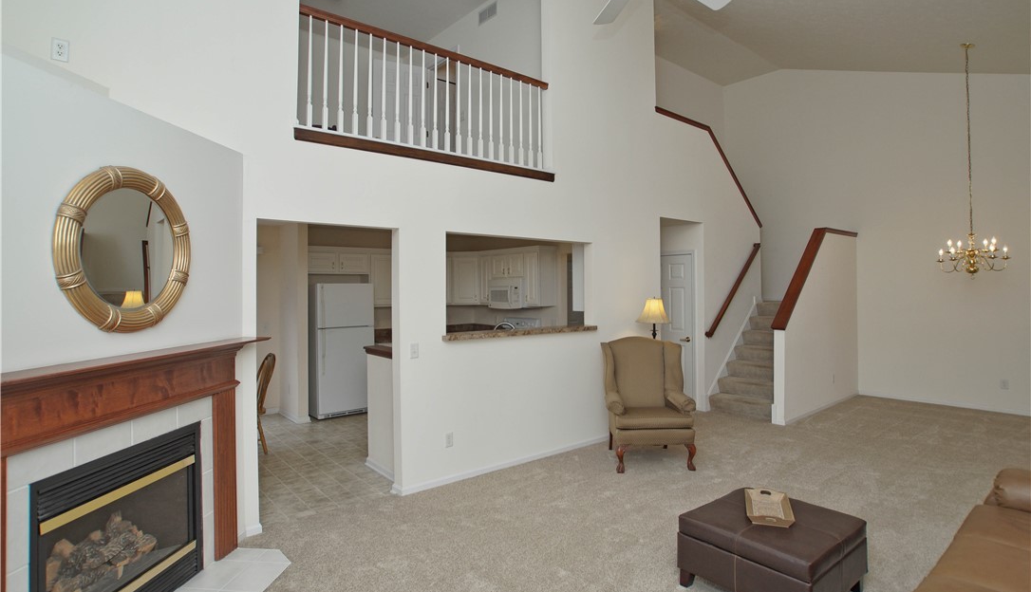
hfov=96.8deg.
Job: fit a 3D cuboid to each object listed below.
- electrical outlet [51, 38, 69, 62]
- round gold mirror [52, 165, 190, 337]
[{"bbox_3d":[-2.455,-1.326,2.469,0.072,0.118,0.010,-1,0,-34],"label":"electrical outlet"},{"bbox_3d":[-1.812,-0.221,2.189,0.060,0.770,0.710,-1,0,7],"label":"round gold mirror"}]

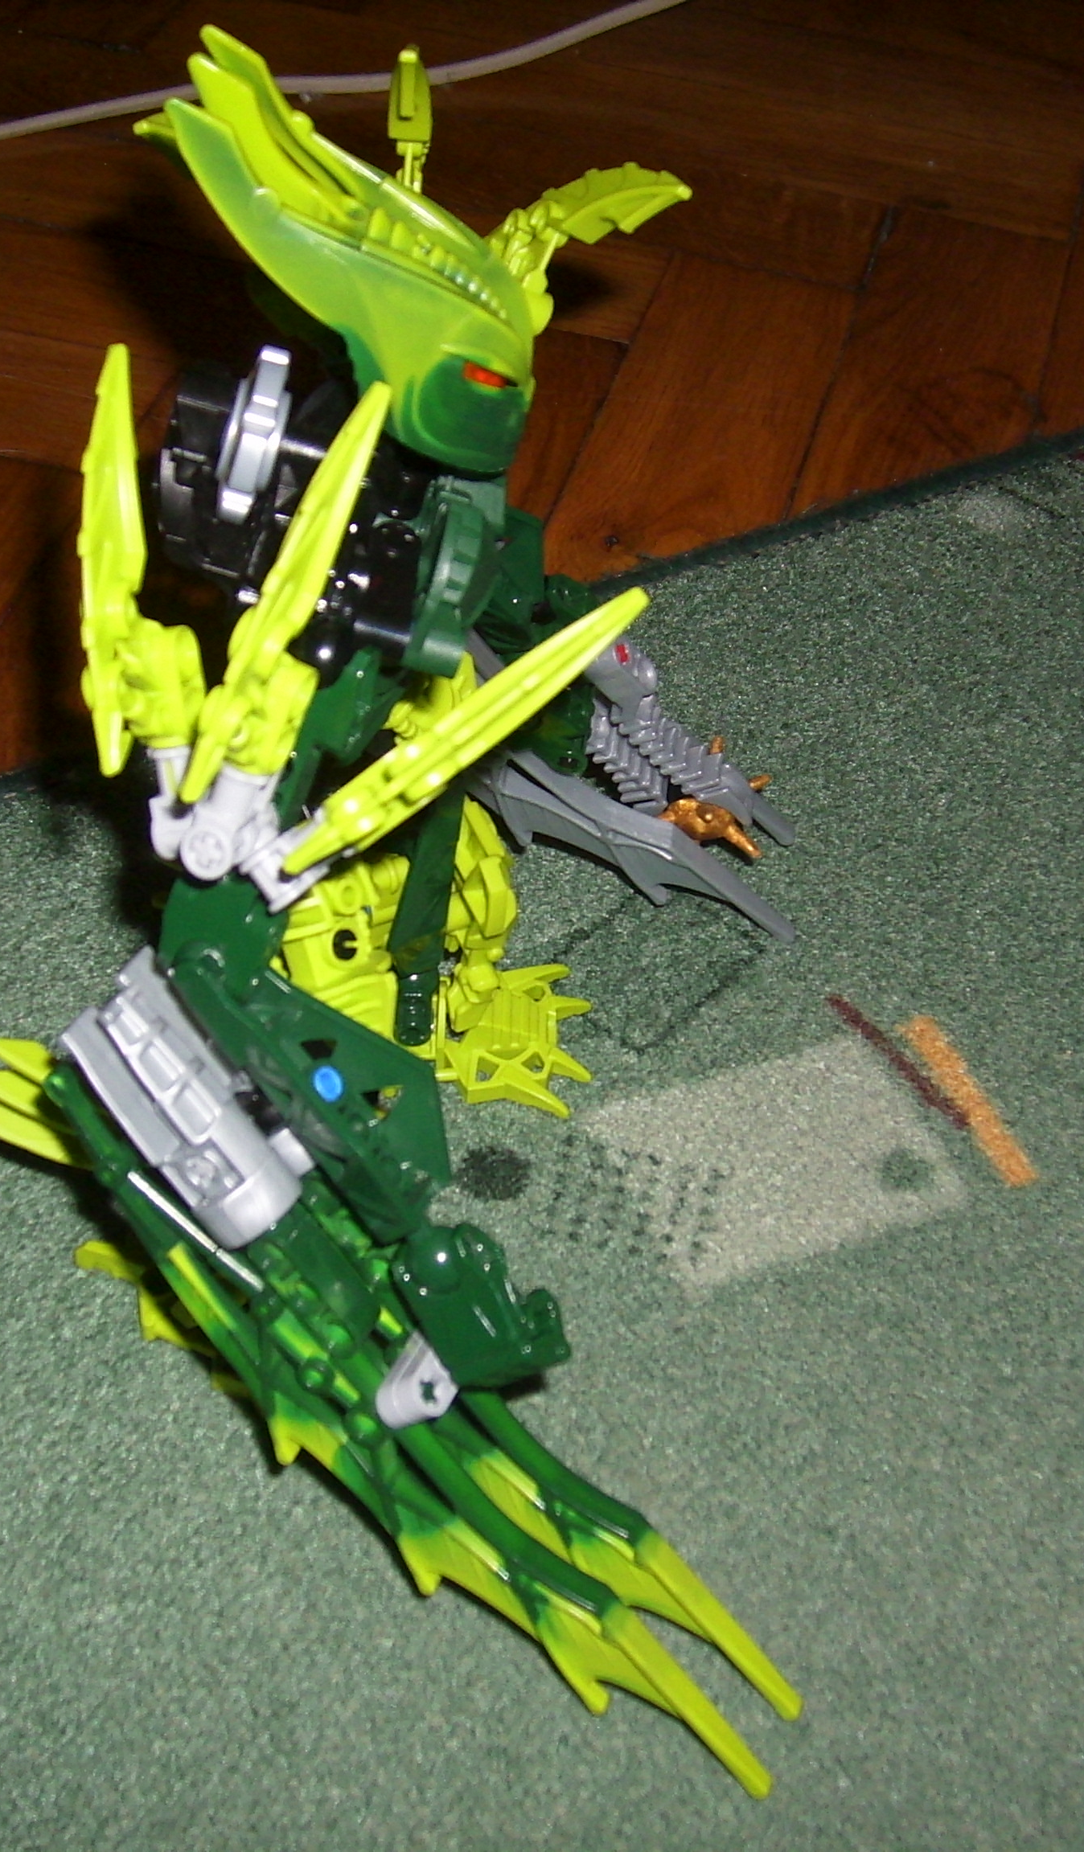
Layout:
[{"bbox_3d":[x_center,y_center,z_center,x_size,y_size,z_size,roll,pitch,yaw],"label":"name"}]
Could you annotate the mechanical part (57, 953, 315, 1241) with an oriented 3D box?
[{"bbox_3d":[-0.054,0.026,0.345,0.015,0.015,0.042,-38,92,-30],"label":"mechanical part"}]

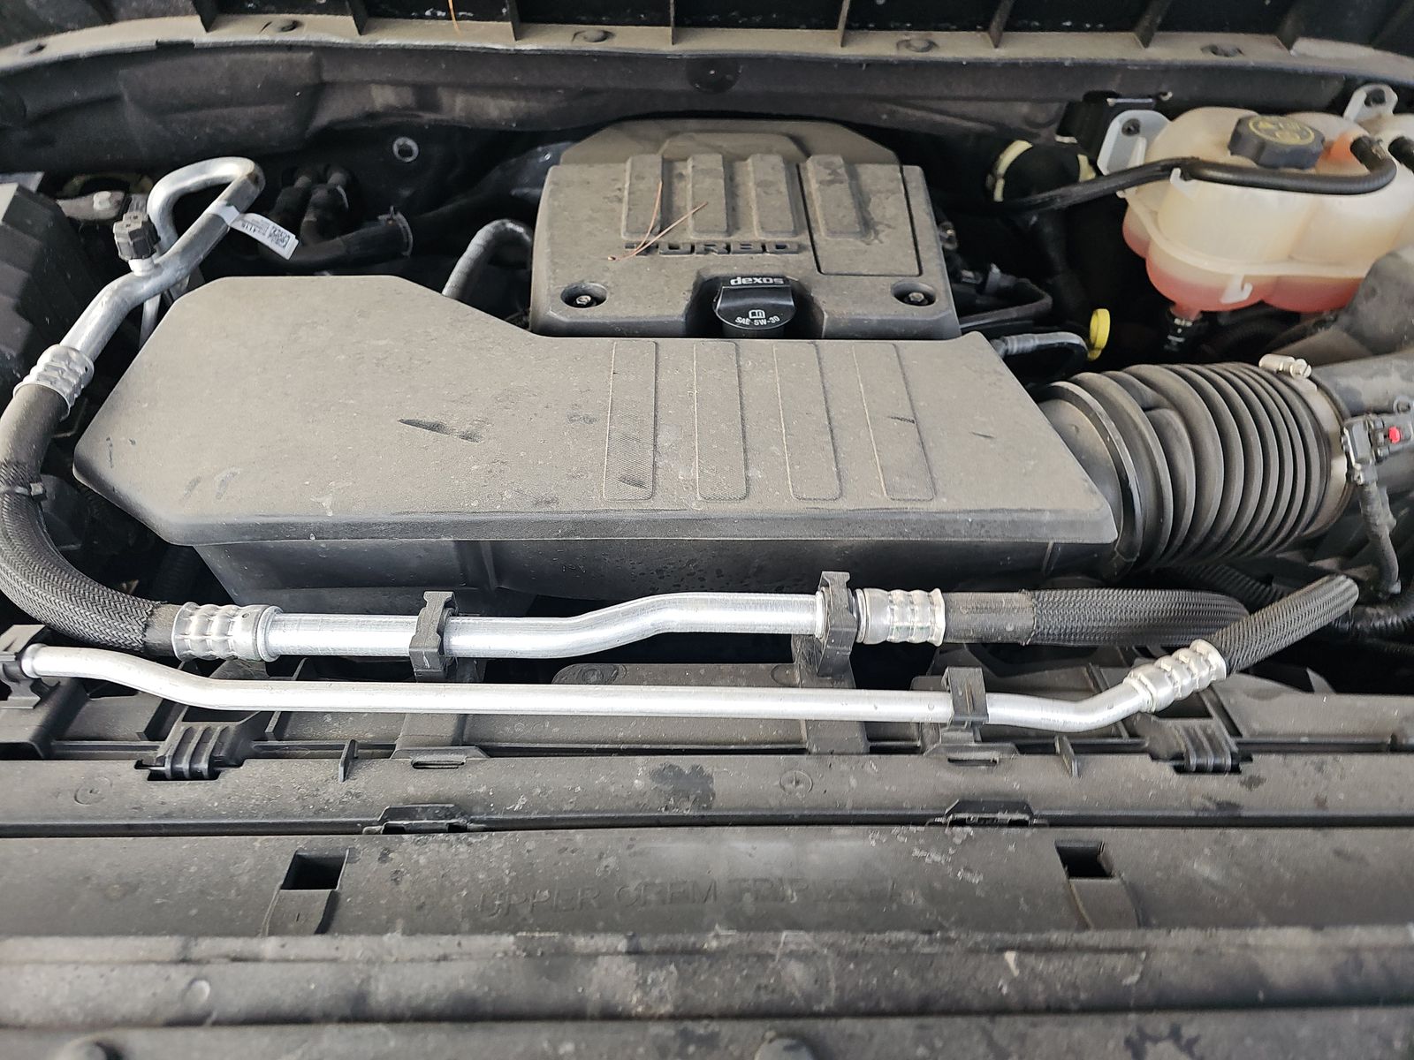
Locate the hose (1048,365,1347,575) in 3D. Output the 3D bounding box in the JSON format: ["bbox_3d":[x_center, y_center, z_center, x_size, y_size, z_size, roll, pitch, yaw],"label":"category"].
[{"bbox_3d":[0.278,-0.038,0.583,0.172,0.124,0.124,-9,48,-18],"label":"hose"}]

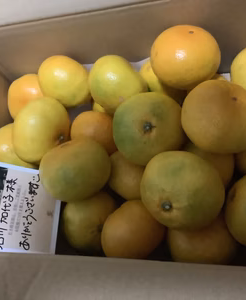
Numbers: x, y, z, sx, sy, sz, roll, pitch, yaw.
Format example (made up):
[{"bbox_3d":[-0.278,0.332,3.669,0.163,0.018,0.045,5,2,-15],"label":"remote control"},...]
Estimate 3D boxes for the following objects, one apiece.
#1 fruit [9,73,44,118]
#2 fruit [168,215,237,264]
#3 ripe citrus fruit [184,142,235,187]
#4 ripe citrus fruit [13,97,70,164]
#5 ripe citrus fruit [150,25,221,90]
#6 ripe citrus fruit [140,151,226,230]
[{"bbox_3d":[-0.134,-0.076,0.532,0.074,0.069,0.074,-3,68,20],"label":"fruit"},{"bbox_3d":[0.092,0.093,0.413,0.082,0.073,0.082,-2,70,19],"label":"fruit"},{"bbox_3d":[0.098,0.016,0.440,0.080,0.071,0.080,-2,70,19],"label":"ripe citrus fruit"},{"bbox_3d":[-0.107,-0.027,0.470,0.082,0.082,0.073,-37,40,-27],"label":"ripe citrus fruit"},{"bbox_3d":[0.074,-0.107,0.416,0.083,0.074,0.083,15,41,5],"label":"ripe citrus fruit"},{"bbox_3d":[0.055,0.038,0.328,0.077,0.067,0.077,-7,110,30],"label":"ripe citrus fruit"}]

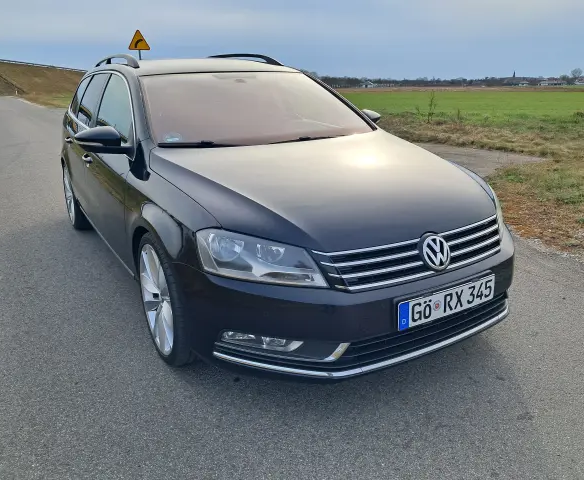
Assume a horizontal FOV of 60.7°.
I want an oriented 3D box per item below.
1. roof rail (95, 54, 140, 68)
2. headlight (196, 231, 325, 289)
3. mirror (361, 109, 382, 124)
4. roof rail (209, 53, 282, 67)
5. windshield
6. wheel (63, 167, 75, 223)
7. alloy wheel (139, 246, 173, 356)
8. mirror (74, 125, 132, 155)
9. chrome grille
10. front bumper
[{"bbox_3d":[-1.415,-1.370,3.895,0.060,0.100,1.880,-11,20,-29],"label":"roof rail"},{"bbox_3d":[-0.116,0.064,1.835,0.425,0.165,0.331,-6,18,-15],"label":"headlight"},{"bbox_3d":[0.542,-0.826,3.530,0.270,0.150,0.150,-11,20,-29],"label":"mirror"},{"bbox_3d":[-0.547,-1.570,4.414,0.060,0.100,1.880,-11,20,-29],"label":"roof rail"},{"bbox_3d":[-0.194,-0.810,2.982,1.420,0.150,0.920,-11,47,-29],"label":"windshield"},{"bbox_3d":[-1.940,-0.410,4.577,0.200,0.520,0.520,-11,20,-29],"label":"wheel"},{"bbox_3d":[-0.546,0.260,2.349,0.200,0.520,0.520,-11,20,-29],"label":"alloy wheel"},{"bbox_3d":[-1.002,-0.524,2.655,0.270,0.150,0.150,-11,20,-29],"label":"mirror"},{"bbox_3d":[0.537,0.037,1.985,1.000,0.170,0.140,-11,20,-29],"label":"chrome grille"},{"bbox_3d":[0.444,0.207,2.209,1.770,0.410,0.720,-11,20,-29],"label":"front bumper"}]

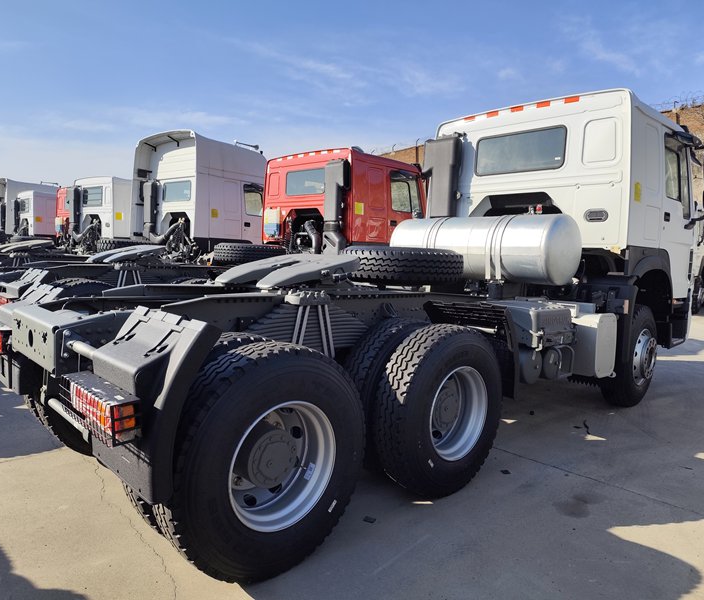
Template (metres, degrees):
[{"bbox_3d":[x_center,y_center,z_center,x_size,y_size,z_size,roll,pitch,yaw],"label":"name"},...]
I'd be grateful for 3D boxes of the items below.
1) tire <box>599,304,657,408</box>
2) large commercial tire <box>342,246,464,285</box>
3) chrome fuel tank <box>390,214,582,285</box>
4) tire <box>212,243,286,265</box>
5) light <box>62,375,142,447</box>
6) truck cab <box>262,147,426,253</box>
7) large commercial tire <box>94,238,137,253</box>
[{"bbox_3d":[2.958,0.593,5.760,1.085,1.085,0.310,-3,7,-43],"label":"tire"},{"bbox_3d":[0.422,-0.309,4.693,1.085,0.300,1.085,2,5,0],"label":"large commercial tire"},{"bbox_3d":[1.285,-0.523,5.407,0.640,0.640,1.950,-3,7,-43],"label":"chrome fuel tank"},{"bbox_3d":[-1.580,-0.710,8.250,1.100,0.300,1.100,2,5,0],"label":"tire"},{"bbox_3d":[-0.955,0.394,1.998,0.110,0.145,0.560,-3,7,-43],"label":"light"},{"bbox_3d":[-0.099,-1.195,10.081,2.300,2.650,2.550,-3,7,-45],"label":"truck cab"},{"bbox_3d":[-4.539,-1.047,10.723,1.100,0.300,1.100,6,7,44],"label":"large commercial tire"}]

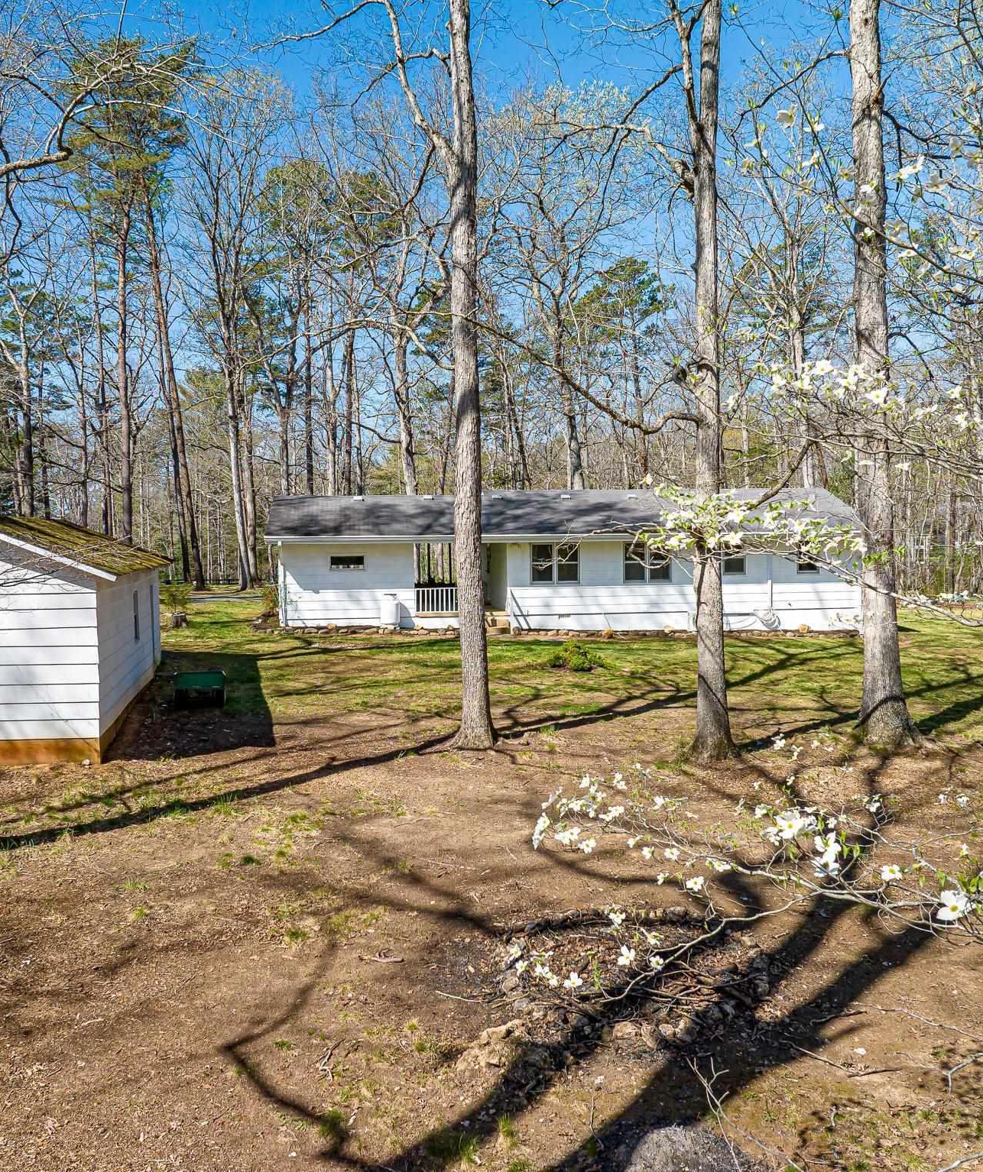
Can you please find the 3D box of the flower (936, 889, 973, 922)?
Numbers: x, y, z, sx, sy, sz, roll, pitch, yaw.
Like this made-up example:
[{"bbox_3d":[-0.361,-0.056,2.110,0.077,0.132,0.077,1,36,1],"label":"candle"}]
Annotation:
[{"bbox_3d":[1.238,0.855,2.900,0.090,0.082,0.050,1,3,23],"label":"flower"}]

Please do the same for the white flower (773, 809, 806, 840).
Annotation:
[{"bbox_3d":[0.908,0.727,3.300,0.090,0.085,0.050,1,3,16],"label":"white flower"}]

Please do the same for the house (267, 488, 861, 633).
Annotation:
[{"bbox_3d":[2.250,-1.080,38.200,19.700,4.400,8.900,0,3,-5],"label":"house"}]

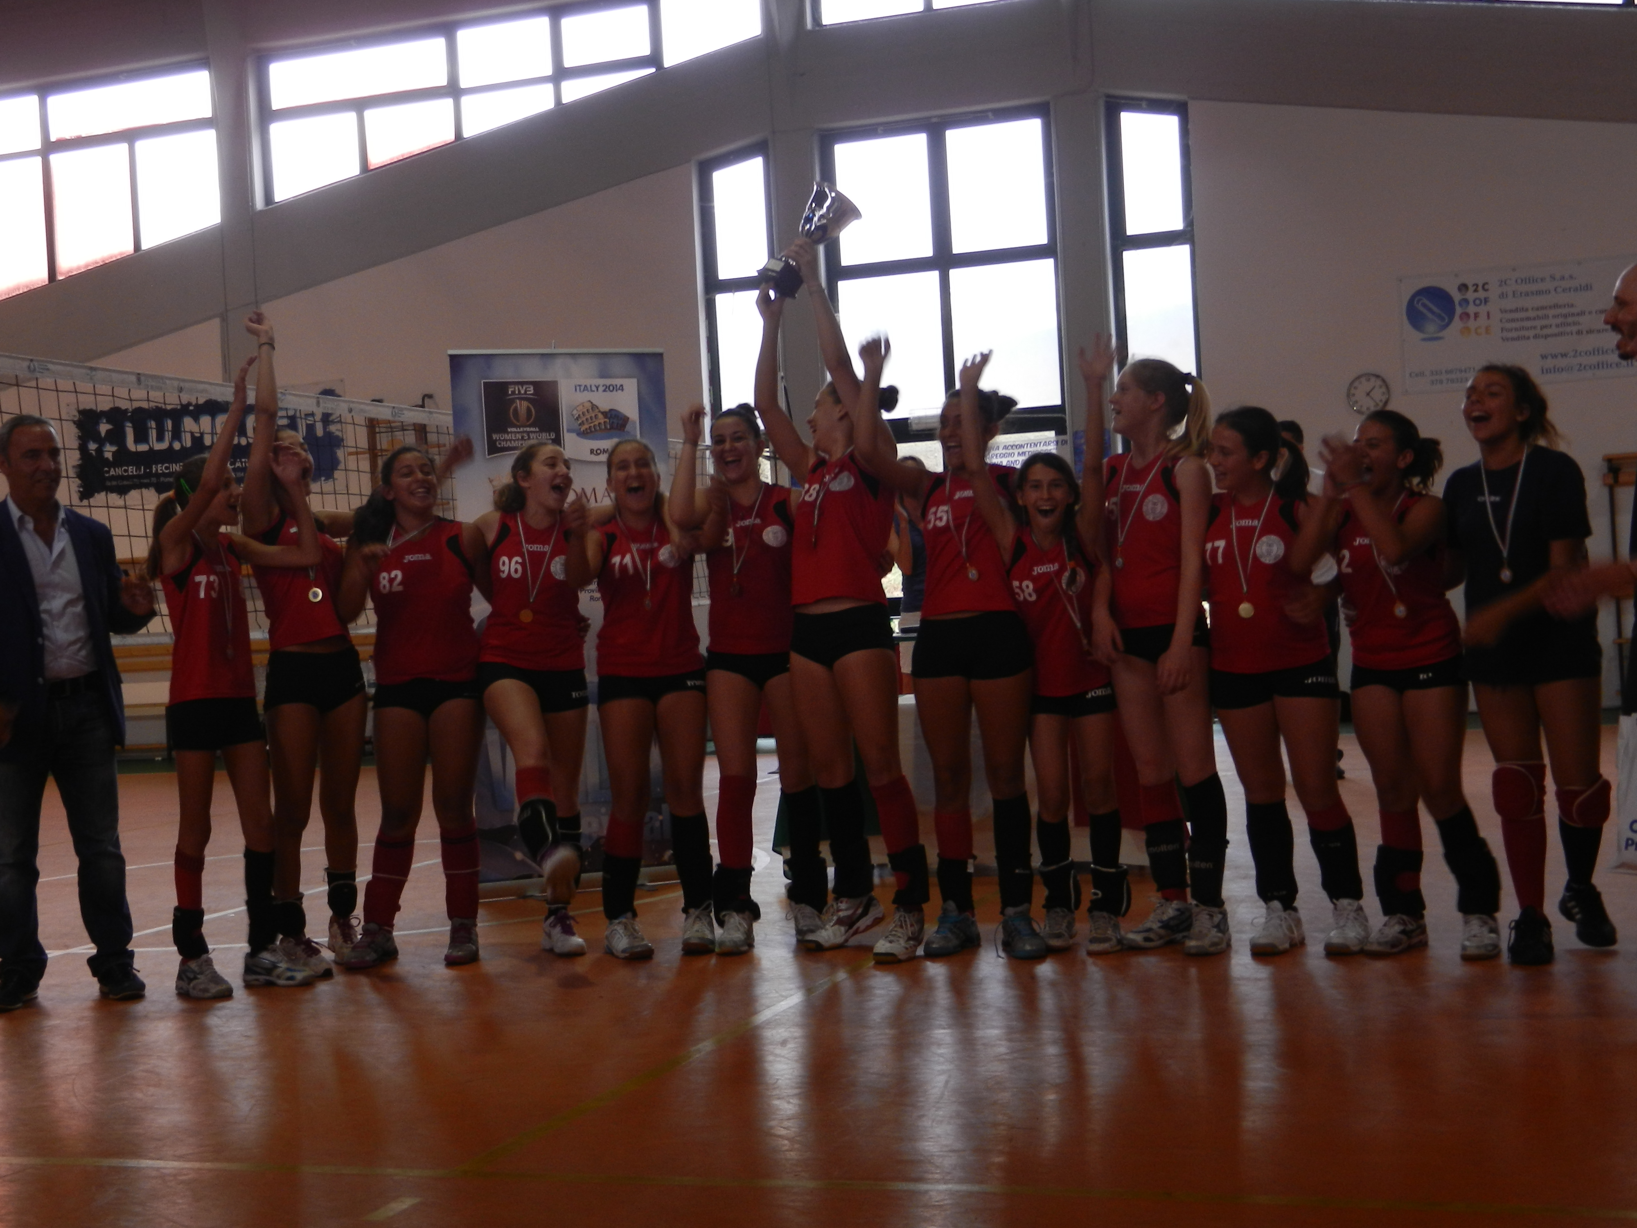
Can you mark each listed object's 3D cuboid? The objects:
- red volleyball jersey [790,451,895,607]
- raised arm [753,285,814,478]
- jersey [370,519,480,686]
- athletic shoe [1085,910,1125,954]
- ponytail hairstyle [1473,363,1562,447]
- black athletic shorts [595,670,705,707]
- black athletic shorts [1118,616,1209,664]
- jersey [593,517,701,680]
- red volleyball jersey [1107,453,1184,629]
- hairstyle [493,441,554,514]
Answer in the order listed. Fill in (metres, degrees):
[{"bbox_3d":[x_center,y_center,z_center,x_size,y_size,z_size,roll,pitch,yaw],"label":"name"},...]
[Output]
[{"bbox_3d":[0.073,-0.262,6.563,0.330,0.470,0.230,0,0,25],"label":"red volleyball jersey"},{"bbox_3d":[-0.107,-0.709,6.480,0.165,0.580,0.190,-3,1,15],"label":"raised arm"},{"bbox_3d":[-1.264,-0.035,6.841,0.345,0.520,0.240,-3,0,-3],"label":"jersey"},{"bbox_3d":[0.844,0.936,6.282,0.105,0.120,0.260,-3,0,12],"label":"athletic shoe"},{"bbox_3d":[1.911,-0.571,5.809,0.250,0.215,0.190,4,-4,-38],"label":"ponytail hairstyle"},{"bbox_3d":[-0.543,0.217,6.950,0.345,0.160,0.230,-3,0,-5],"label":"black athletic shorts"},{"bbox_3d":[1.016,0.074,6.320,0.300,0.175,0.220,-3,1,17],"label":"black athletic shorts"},{"bbox_3d":[-0.536,-0.059,6.752,0.335,0.500,0.230,-3,1,-4],"label":"jersey"},{"bbox_3d":[0.988,-0.221,6.386,0.320,0.520,0.220,-2,1,32],"label":"red volleyball jersey"},{"bbox_3d":[-0.946,-0.439,6.830,0.210,0.225,0.160,-2,1,42],"label":"hairstyle"}]

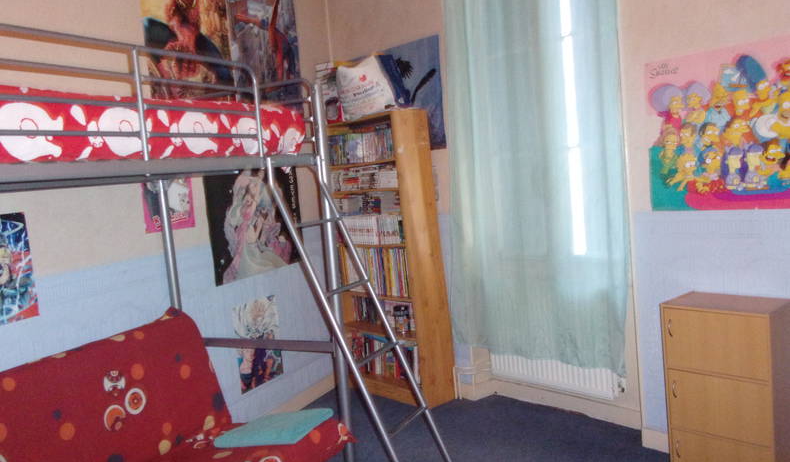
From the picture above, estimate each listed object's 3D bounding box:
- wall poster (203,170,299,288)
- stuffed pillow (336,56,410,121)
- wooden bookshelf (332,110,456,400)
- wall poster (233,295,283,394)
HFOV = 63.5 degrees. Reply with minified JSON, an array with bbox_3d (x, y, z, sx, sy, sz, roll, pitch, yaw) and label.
[{"bbox_3d":[-0.788,-0.080,3.733,0.015,0.660,0.823,-3,5,27],"label":"wall poster"},{"bbox_3d":[-0.121,-0.889,3.991,0.200,0.360,0.500,-9,6,-42],"label":"stuffed pillow"},{"bbox_3d":[-0.065,0.175,4.152,0.280,1.800,0.750,-9,6,-42],"label":"wooden bookshelf"},{"bbox_3d":[-0.776,0.642,3.688,0.015,0.498,0.386,-3,5,27],"label":"wall poster"}]

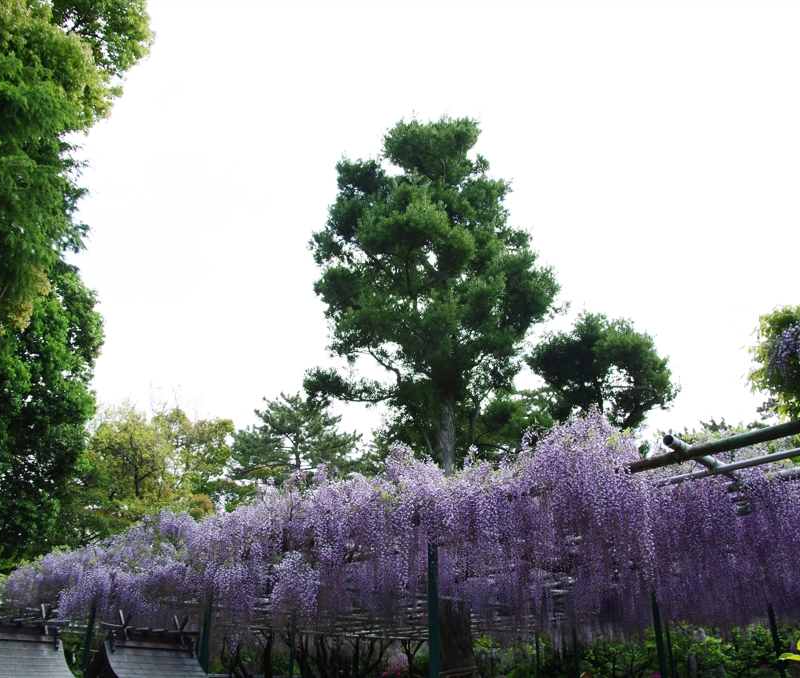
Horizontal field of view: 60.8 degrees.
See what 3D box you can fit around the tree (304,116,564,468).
[{"bbox_3d":[0.650,0.723,12.825,5.100,13.150,5.100,0,-27,0],"label":"tree"}]

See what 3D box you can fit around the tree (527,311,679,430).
[{"bbox_3d":[4.600,3.561,14.427,3.600,9.500,3.600,0,-27,0],"label":"tree"}]

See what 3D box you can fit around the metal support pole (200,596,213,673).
[{"bbox_3d":[-2.500,4.462,8.502,0.090,2.600,0.090,0,-27,0],"label":"metal support pole"}]

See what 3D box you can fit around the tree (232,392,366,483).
[{"bbox_3d":[-3.200,6.772,22.324,5.000,10.800,5.000,0,-27,0],"label":"tree"}]

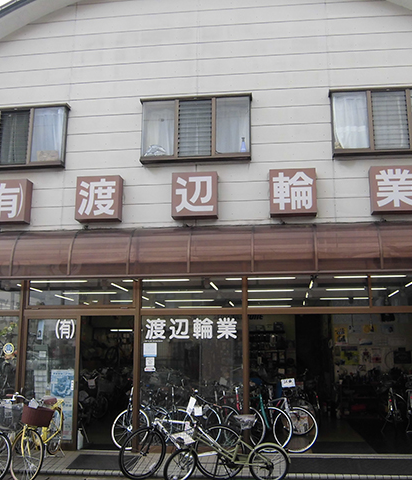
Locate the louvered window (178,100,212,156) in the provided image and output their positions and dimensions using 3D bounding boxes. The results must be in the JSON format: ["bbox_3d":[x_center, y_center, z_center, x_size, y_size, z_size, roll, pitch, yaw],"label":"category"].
[{"bbox_3d":[-0.164,-1.756,7.562,0.534,0.923,0.080,-1,-9,5],"label":"louvered window"}]

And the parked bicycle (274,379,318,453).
[{"bbox_3d":[1.058,2.678,7.505,0.580,1.030,1.580,4,-11,-21],"label":"parked bicycle"}]

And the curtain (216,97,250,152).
[{"bbox_3d":[0.419,-1.808,7.538,0.525,0.913,0.090,-1,-10,5],"label":"curtain"}]

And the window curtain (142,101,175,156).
[{"bbox_3d":[-0.753,-1.770,7.648,0.509,0.910,0.090,-1,-10,5],"label":"window curtain"}]

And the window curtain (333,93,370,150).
[{"bbox_3d":[2.216,-1.831,7.363,0.530,0.900,0.090,-1,-10,5],"label":"window curtain"}]

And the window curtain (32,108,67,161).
[{"bbox_3d":[-2.577,-1.722,7.883,0.539,0.922,0.100,-1,-9,5],"label":"window curtain"}]

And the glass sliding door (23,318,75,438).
[{"bbox_3d":[-2.354,2.143,7.247,0.870,1.920,0.050,-1,-9,5],"label":"glass sliding door"}]

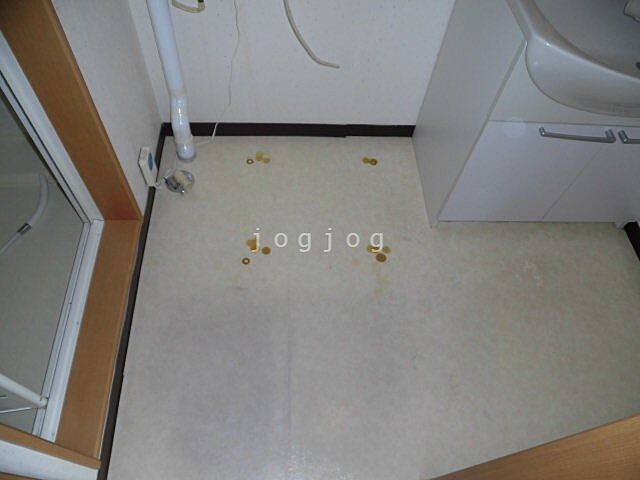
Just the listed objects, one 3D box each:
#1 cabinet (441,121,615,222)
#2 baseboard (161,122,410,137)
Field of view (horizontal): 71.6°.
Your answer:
[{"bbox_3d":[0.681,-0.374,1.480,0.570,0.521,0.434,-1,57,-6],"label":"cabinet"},{"bbox_3d":[-0.114,-0.453,1.824,1.023,0.068,0.020,-1,56,-6],"label":"baseboard"}]

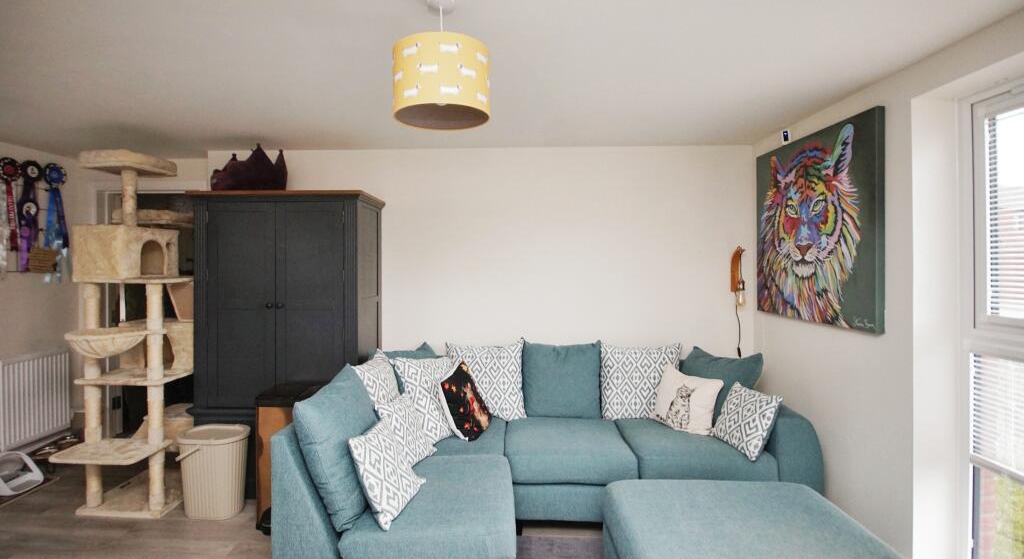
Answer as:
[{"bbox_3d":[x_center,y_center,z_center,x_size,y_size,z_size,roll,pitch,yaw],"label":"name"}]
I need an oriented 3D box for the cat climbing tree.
[{"bbox_3d":[-2.270,0.319,2.700,0.550,2.080,0.740,0,1,0],"label":"cat climbing tree"}]

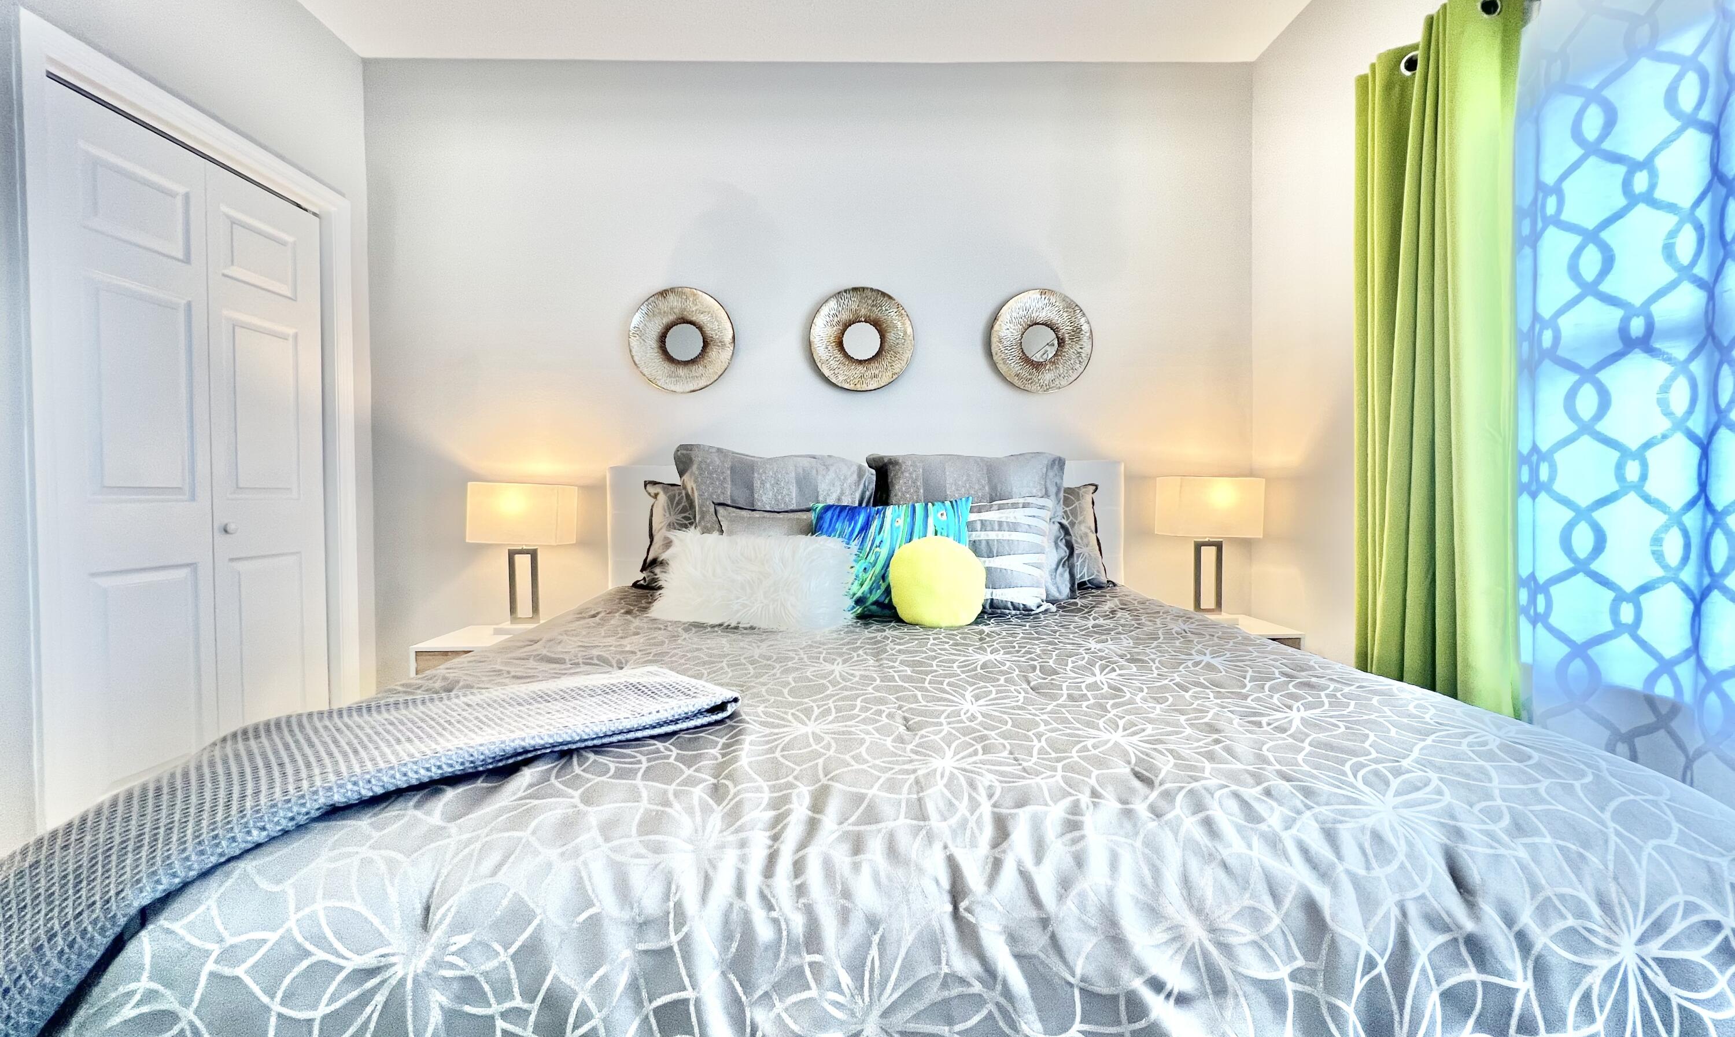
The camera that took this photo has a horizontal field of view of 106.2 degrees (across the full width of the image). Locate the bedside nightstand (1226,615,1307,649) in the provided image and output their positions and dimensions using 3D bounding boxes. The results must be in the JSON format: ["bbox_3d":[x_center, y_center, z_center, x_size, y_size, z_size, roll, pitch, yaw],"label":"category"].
[{"bbox_3d":[1.247,0.652,2.405,0.480,0.540,0.360,0,1,-1],"label":"bedside nightstand"}]

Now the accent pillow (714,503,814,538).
[{"bbox_3d":[-0.250,0.104,2.090,0.460,0.390,0.140,0,-23,-1],"label":"accent pillow"}]

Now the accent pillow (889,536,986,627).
[{"bbox_3d":[0.185,0.169,1.726,0.250,0.240,0.160,0,-14,-1],"label":"accent pillow"}]

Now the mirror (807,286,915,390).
[{"bbox_3d":[-0.021,-0.693,2.507,0.398,0.398,0.050,0,2,-1],"label":"mirror"}]

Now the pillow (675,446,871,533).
[{"bbox_3d":[-0.325,0.015,2.277,0.690,0.510,0.180,0,-15,-1],"label":"pillow"}]

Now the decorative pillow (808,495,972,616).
[{"bbox_3d":[0.071,0.110,1.944,0.470,0.390,0.130,0,-27,-1],"label":"decorative pillow"}]

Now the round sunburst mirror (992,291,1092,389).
[{"bbox_3d":[0.679,-0.698,2.550,0.400,0.400,0.040,0,1,-1],"label":"round sunburst mirror"}]

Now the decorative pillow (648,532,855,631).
[{"bbox_3d":[-0.324,0.158,1.866,0.560,0.305,0.165,0,-23,7],"label":"decorative pillow"}]

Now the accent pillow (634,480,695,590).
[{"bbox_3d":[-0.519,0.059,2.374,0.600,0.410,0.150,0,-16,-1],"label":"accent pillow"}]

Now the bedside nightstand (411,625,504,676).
[{"bbox_3d":[-1.279,0.697,2.337,0.470,0.565,0.355,0,2,-1],"label":"bedside nightstand"}]

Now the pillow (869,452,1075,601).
[{"bbox_3d":[0.352,0.020,2.275,0.690,0.510,0.180,0,-15,-1],"label":"pillow"}]

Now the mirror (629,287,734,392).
[{"bbox_3d":[-0.711,-0.686,2.494,0.398,0.398,0.050,0,2,-1],"label":"mirror"}]

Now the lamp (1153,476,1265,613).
[{"bbox_3d":[1.275,0.117,2.440,0.315,0.530,0.170,0,2,-1],"label":"lamp"}]

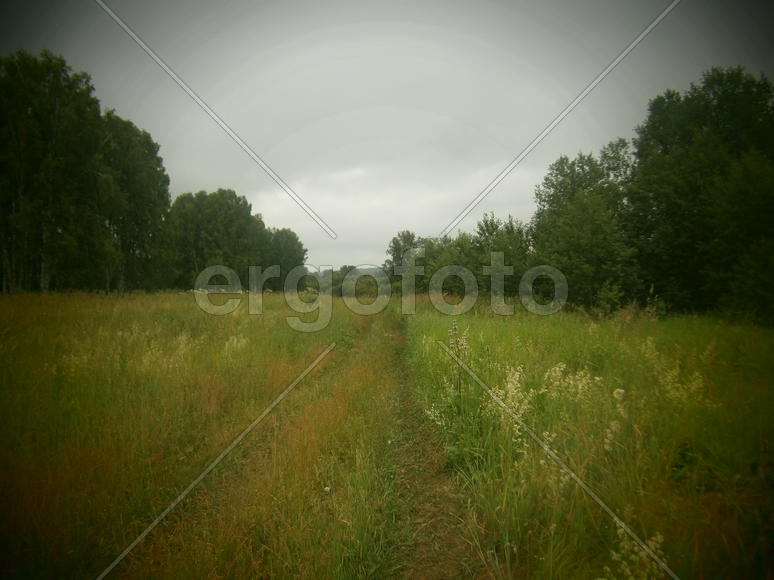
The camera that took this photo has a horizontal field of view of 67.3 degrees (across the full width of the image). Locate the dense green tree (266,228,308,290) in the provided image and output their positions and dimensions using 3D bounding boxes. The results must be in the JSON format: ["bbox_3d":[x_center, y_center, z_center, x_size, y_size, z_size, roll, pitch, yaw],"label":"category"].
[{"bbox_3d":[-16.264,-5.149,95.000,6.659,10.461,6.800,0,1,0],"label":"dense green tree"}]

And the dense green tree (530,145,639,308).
[{"bbox_3d":[9.175,-2.950,27.000,4.867,7.619,4.800,0,1,0],"label":"dense green tree"}]

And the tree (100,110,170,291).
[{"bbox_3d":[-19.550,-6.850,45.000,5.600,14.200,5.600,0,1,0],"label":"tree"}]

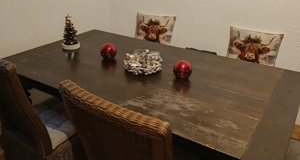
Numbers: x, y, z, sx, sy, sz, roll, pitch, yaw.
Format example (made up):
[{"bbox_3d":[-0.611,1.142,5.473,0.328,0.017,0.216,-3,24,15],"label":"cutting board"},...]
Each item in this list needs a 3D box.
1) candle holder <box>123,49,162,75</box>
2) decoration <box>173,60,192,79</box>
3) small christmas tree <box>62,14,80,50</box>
[{"bbox_3d":[-0.036,-0.113,1.672,0.234,0.078,0.234,1,26,0],"label":"candle holder"},{"bbox_3d":[0.183,-0.056,1.534,0.103,0.103,0.103,1,26,0],"label":"decoration"},{"bbox_3d":[-0.561,-0.338,1.941,0.125,0.233,0.125,16,30,28],"label":"small christmas tree"}]

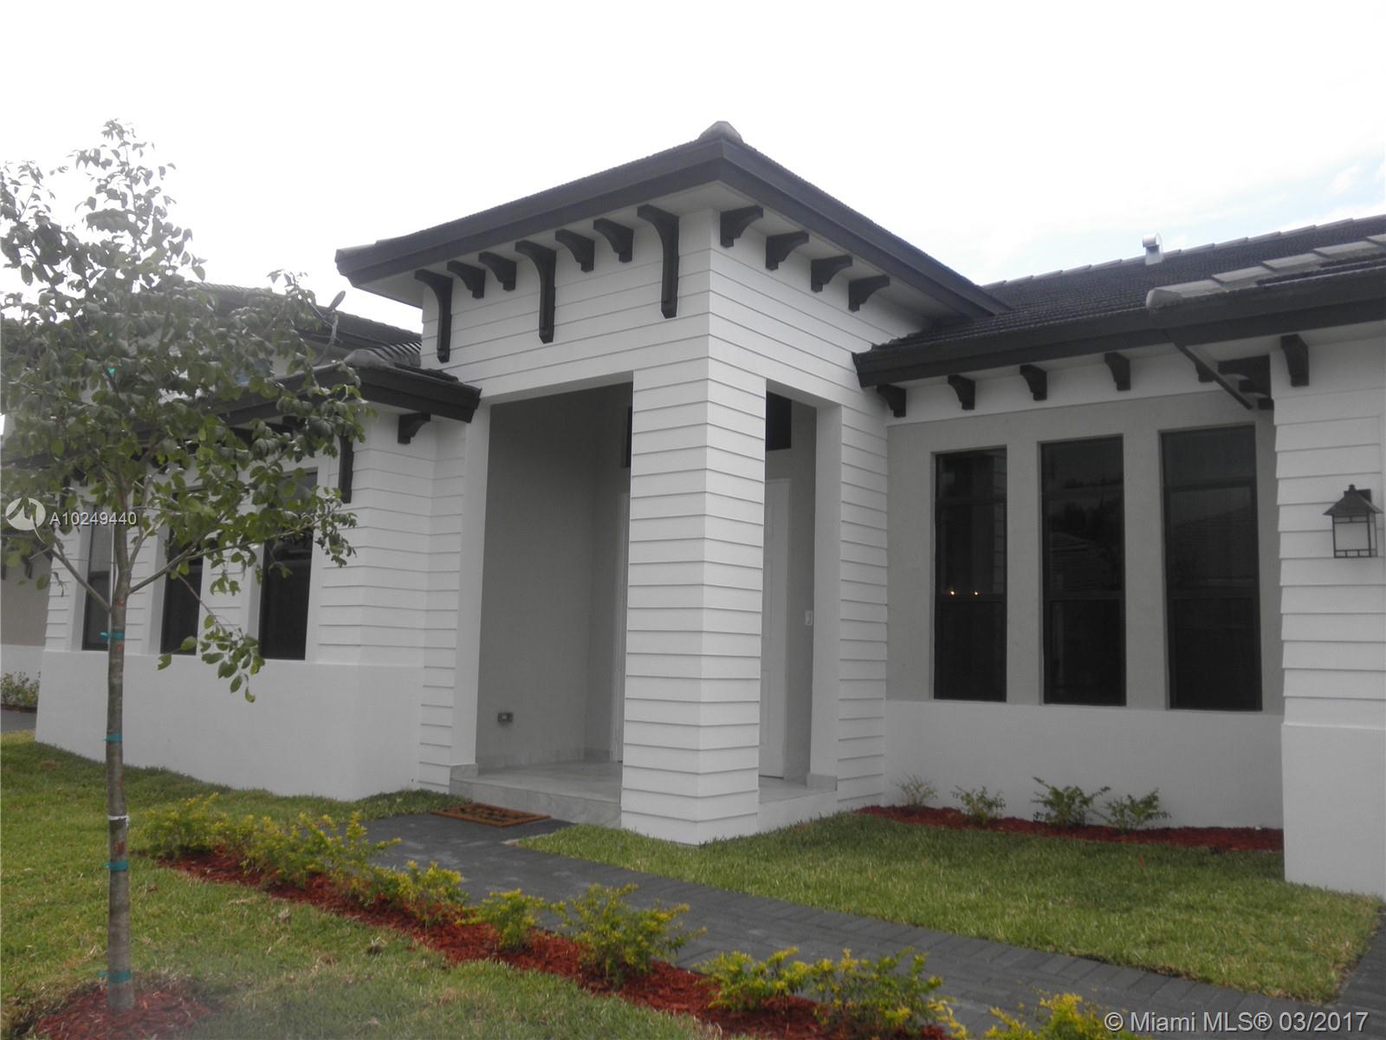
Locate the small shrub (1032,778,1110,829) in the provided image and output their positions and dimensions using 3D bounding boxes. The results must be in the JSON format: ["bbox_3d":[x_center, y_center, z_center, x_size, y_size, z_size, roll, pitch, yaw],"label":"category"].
[{"bbox_3d":[2.696,2.028,8.016,0.514,0.326,0.411,-1,-7,18],"label":"small shrub"}]

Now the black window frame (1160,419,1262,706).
[{"bbox_3d":[3.684,0.344,7.944,0.614,1.986,0.100,-4,-8,38],"label":"black window frame"}]

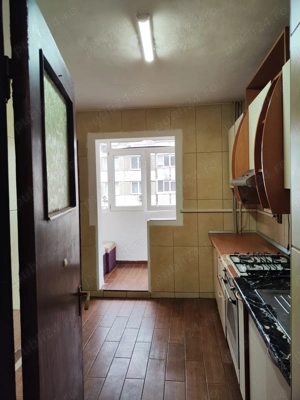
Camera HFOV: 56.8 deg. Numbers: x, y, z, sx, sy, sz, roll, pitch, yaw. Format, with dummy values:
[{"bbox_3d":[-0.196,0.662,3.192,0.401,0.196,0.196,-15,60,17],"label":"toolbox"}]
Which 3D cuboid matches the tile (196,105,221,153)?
[{"bbox_3d":[0.748,-0.894,3.483,0.317,0.587,0.020,-1,3,7],"label":"tile"}]

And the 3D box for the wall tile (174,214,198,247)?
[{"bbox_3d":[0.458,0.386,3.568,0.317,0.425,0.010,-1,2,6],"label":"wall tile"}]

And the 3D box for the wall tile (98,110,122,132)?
[{"bbox_3d":[-0.516,-1.026,3.621,0.317,0.274,0.020,-1,3,7],"label":"wall tile"}]

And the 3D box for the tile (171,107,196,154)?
[{"bbox_3d":[0.433,-0.888,3.520,0.317,0.587,0.020,-1,3,7],"label":"tile"}]

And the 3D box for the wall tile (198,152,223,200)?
[{"bbox_3d":[0.757,-0.307,3.506,0.317,0.600,0.010,-1,2,6],"label":"wall tile"}]

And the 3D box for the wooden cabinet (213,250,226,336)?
[{"bbox_3d":[1.024,0.879,3.069,0.540,0.845,0.900,-1,3,7],"label":"wooden cabinet"}]

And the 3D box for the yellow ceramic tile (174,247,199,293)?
[{"bbox_3d":[0.477,0.903,3.600,0.317,0.600,0.020,-1,3,7],"label":"yellow ceramic tile"}]

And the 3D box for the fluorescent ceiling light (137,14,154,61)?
[{"bbox_3d":[-0.017,-1.066,1.865,0.075,0.060,0.570,-1,3,4],"label":"fluorescent ceiling light"}]

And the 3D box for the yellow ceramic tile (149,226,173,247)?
[{"bbox_3d":[0.139,0.470,3.607,0.327,0.267,0.010,-1,2,6],"label":"yellow ceramic tile"}]

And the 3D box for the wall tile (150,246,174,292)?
[{"bbox_3d":[0.154,0.903,3.624,0.317,0.600,0.010,-1,2,6],"label":"wall tile"}]

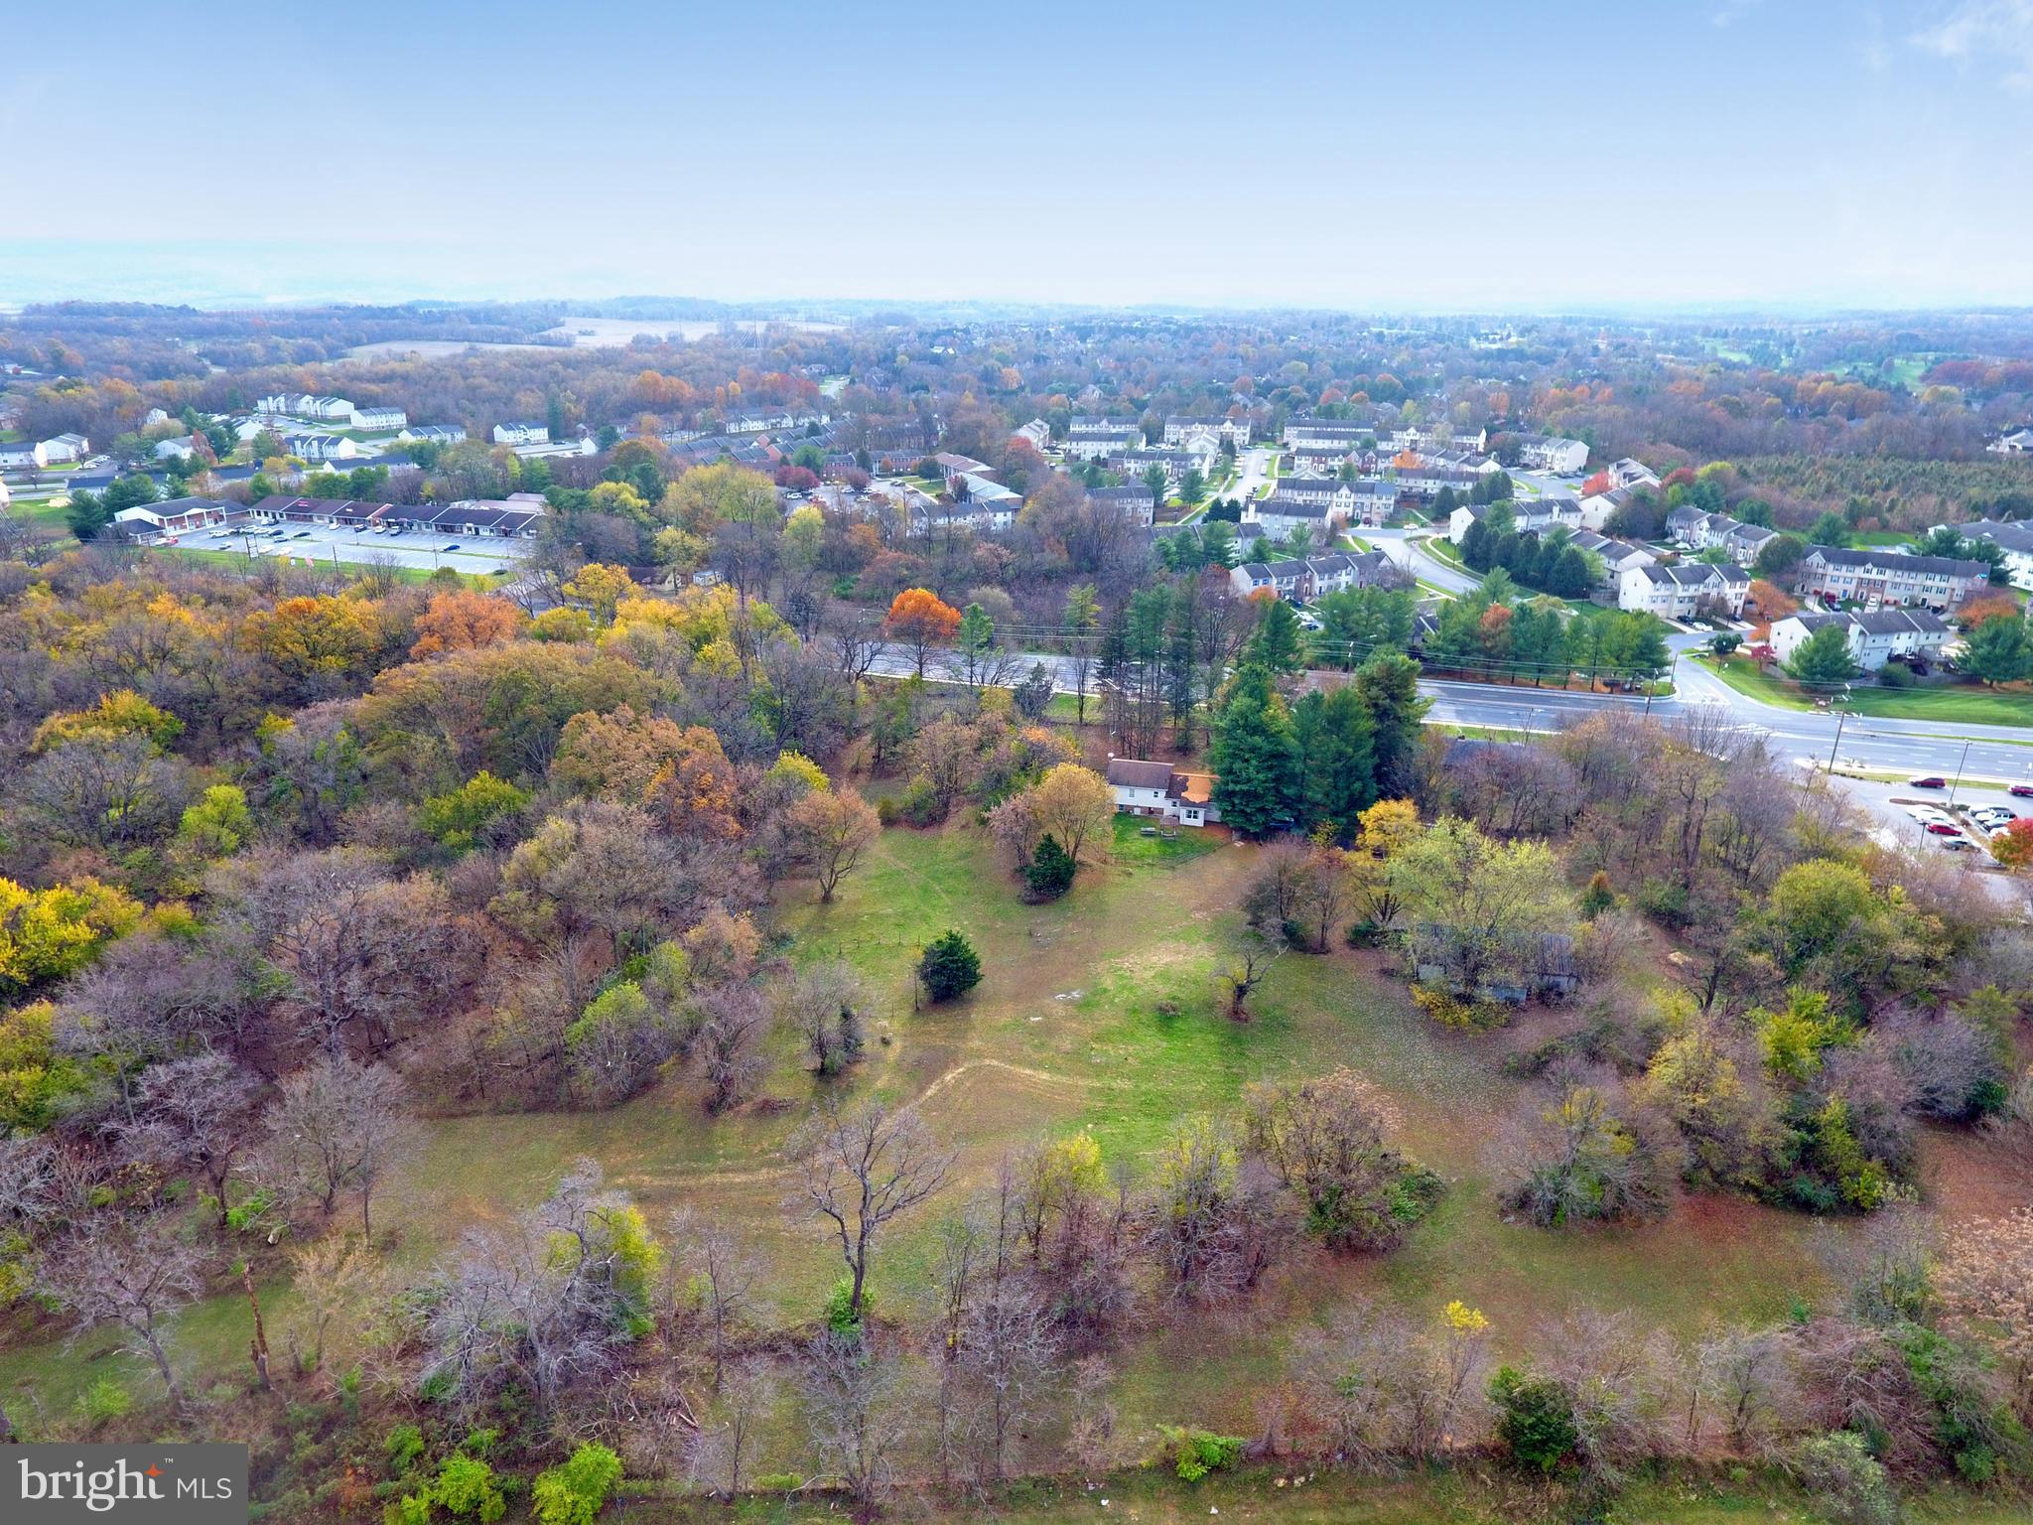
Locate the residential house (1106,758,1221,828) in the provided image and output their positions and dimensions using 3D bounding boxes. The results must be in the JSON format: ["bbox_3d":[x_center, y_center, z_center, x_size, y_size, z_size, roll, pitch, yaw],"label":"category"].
[{"bbox_3d":[22.759,3.682,175.072,17.200,7.500,10.000,4,22,10],"label":"residential house"}]

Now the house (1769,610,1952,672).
[{"bbox_3d":[172.770,-24.660,240.480,30.500,10.600,11.000,-4,22,-11],"label":"house"}]

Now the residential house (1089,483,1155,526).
[{"bbox_3d":[32.840,-82.390,375.880,21.040,10.800,11.000,-1,21,-3],"label":"residential house"}]

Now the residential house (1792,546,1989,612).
[{"bbox_3d":[216.350,-45.700,290.530,36.330,11.310,10.920,16,27,35],"label":"residential house"}]

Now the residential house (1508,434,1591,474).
[{"bbox_3d":[213.872,-124.176,468.756,8.900,11.500,38.000,-3,22,-8],"label":"residential house"}]

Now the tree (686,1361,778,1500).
[{"bbox_3d":[-18.233,43.146,75.226,5.700,10.800,5.700,0,21,0],"label":"tree"}]

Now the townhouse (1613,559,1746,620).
[{"bbox_3d":[157.690,-40.830,277.320,24.350,10.890,10.990,-2,22,-5],"label":"townhouse"}]

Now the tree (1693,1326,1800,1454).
[{"bbox_3d":[48.430,41.570,77.460,6.980,10.110,6.630,0,21,0],"label":"tree"}]

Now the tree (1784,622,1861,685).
[{"bbox_3d":[154.920,-21.180,225.900,12.140,10.740,12.140,15,26,33],"label":"tree"}]

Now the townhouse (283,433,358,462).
[{"bbox_3d":[-263.830,-119.490,445.670,20.820,8.600,10.500,0,21,0],"label":"townhouse"}]

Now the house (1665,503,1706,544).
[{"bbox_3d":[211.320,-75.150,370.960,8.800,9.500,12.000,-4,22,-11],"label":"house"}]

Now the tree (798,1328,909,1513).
[{"bbox_3d":[-9.510,39.420,69.180,6.180,13.140,6.090,-4,22,-10],"label":"tree"}]

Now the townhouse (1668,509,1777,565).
[{"bbox_3d":[206.430,-65.890,341.710,9.830,10.030,37.740,-3,22,-8],"label":"townhouse"}]

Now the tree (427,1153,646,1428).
[{"bbox_3d":[-30.600,34.500,75.630,13.460,17.600,10.680,-11,24,-26],"label":"tree"}]

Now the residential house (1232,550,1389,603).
[{"bbox_3d":[75.680,-46.740,297.970,42.000,9.800,11.000,-8,23,-20],"label":"residential house"}]

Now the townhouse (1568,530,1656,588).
[{"bbox_3d":[151.117,-51.644,299.253,9.300,10.000,21.500,-4,22,-11],"label":"townhouse"}]

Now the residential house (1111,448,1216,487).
[{"bbox_3d":[57.544,-119.333,468.729,38.000,10.500,10.000,7,22,16],"label":"residential house"}]

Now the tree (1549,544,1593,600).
[{"bbox_3d":[142.080,-48.520,300.000,10.730,11.640,10.200,0,21,0],"label":"tree"}]

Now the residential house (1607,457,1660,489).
[{"bbox_3d":[223.862,-102.552,425.178,10.300,11.000,36.000,7,23,18],"label":"residential house"}]

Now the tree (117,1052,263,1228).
[{"bbox_3d":[-63.710,30.520,91.780,9.800,14.900,9.800,0,22,0],"label":"tree"}]

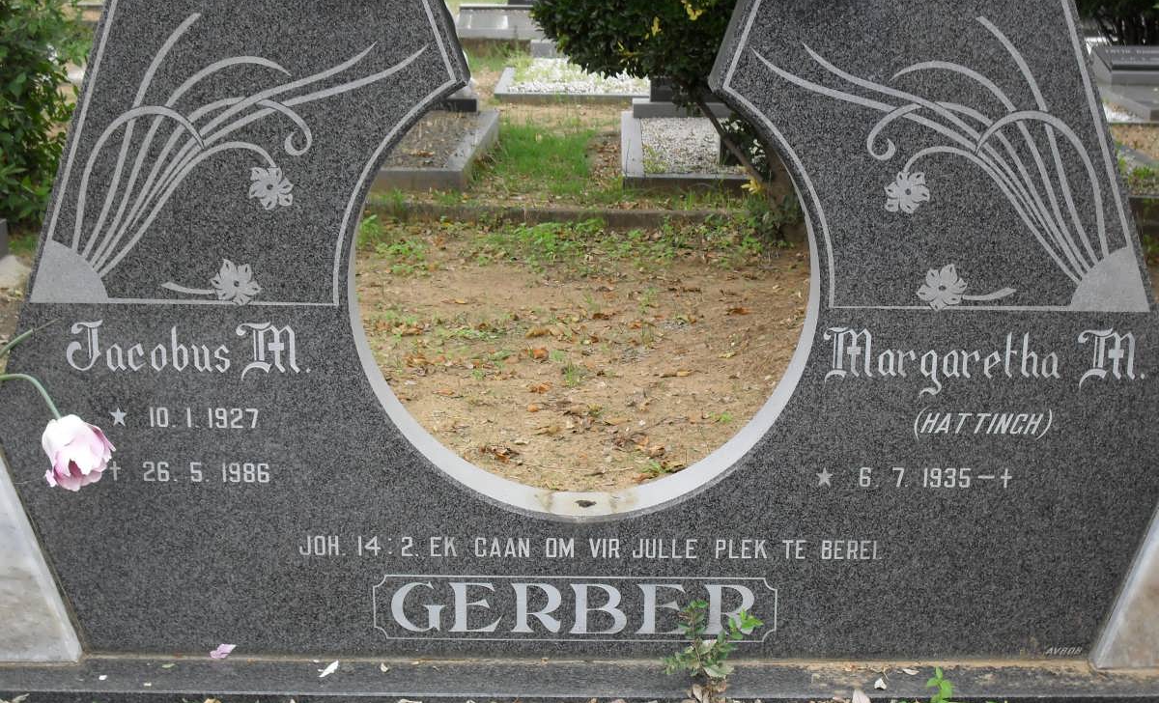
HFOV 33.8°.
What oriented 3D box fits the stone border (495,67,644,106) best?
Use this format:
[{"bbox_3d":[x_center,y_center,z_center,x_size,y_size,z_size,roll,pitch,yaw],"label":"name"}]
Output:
[{"bbox_3d":[0.069,-1.668,11.746,1.050,0.072,2.100,1,14,1],"label":"stone border"}]

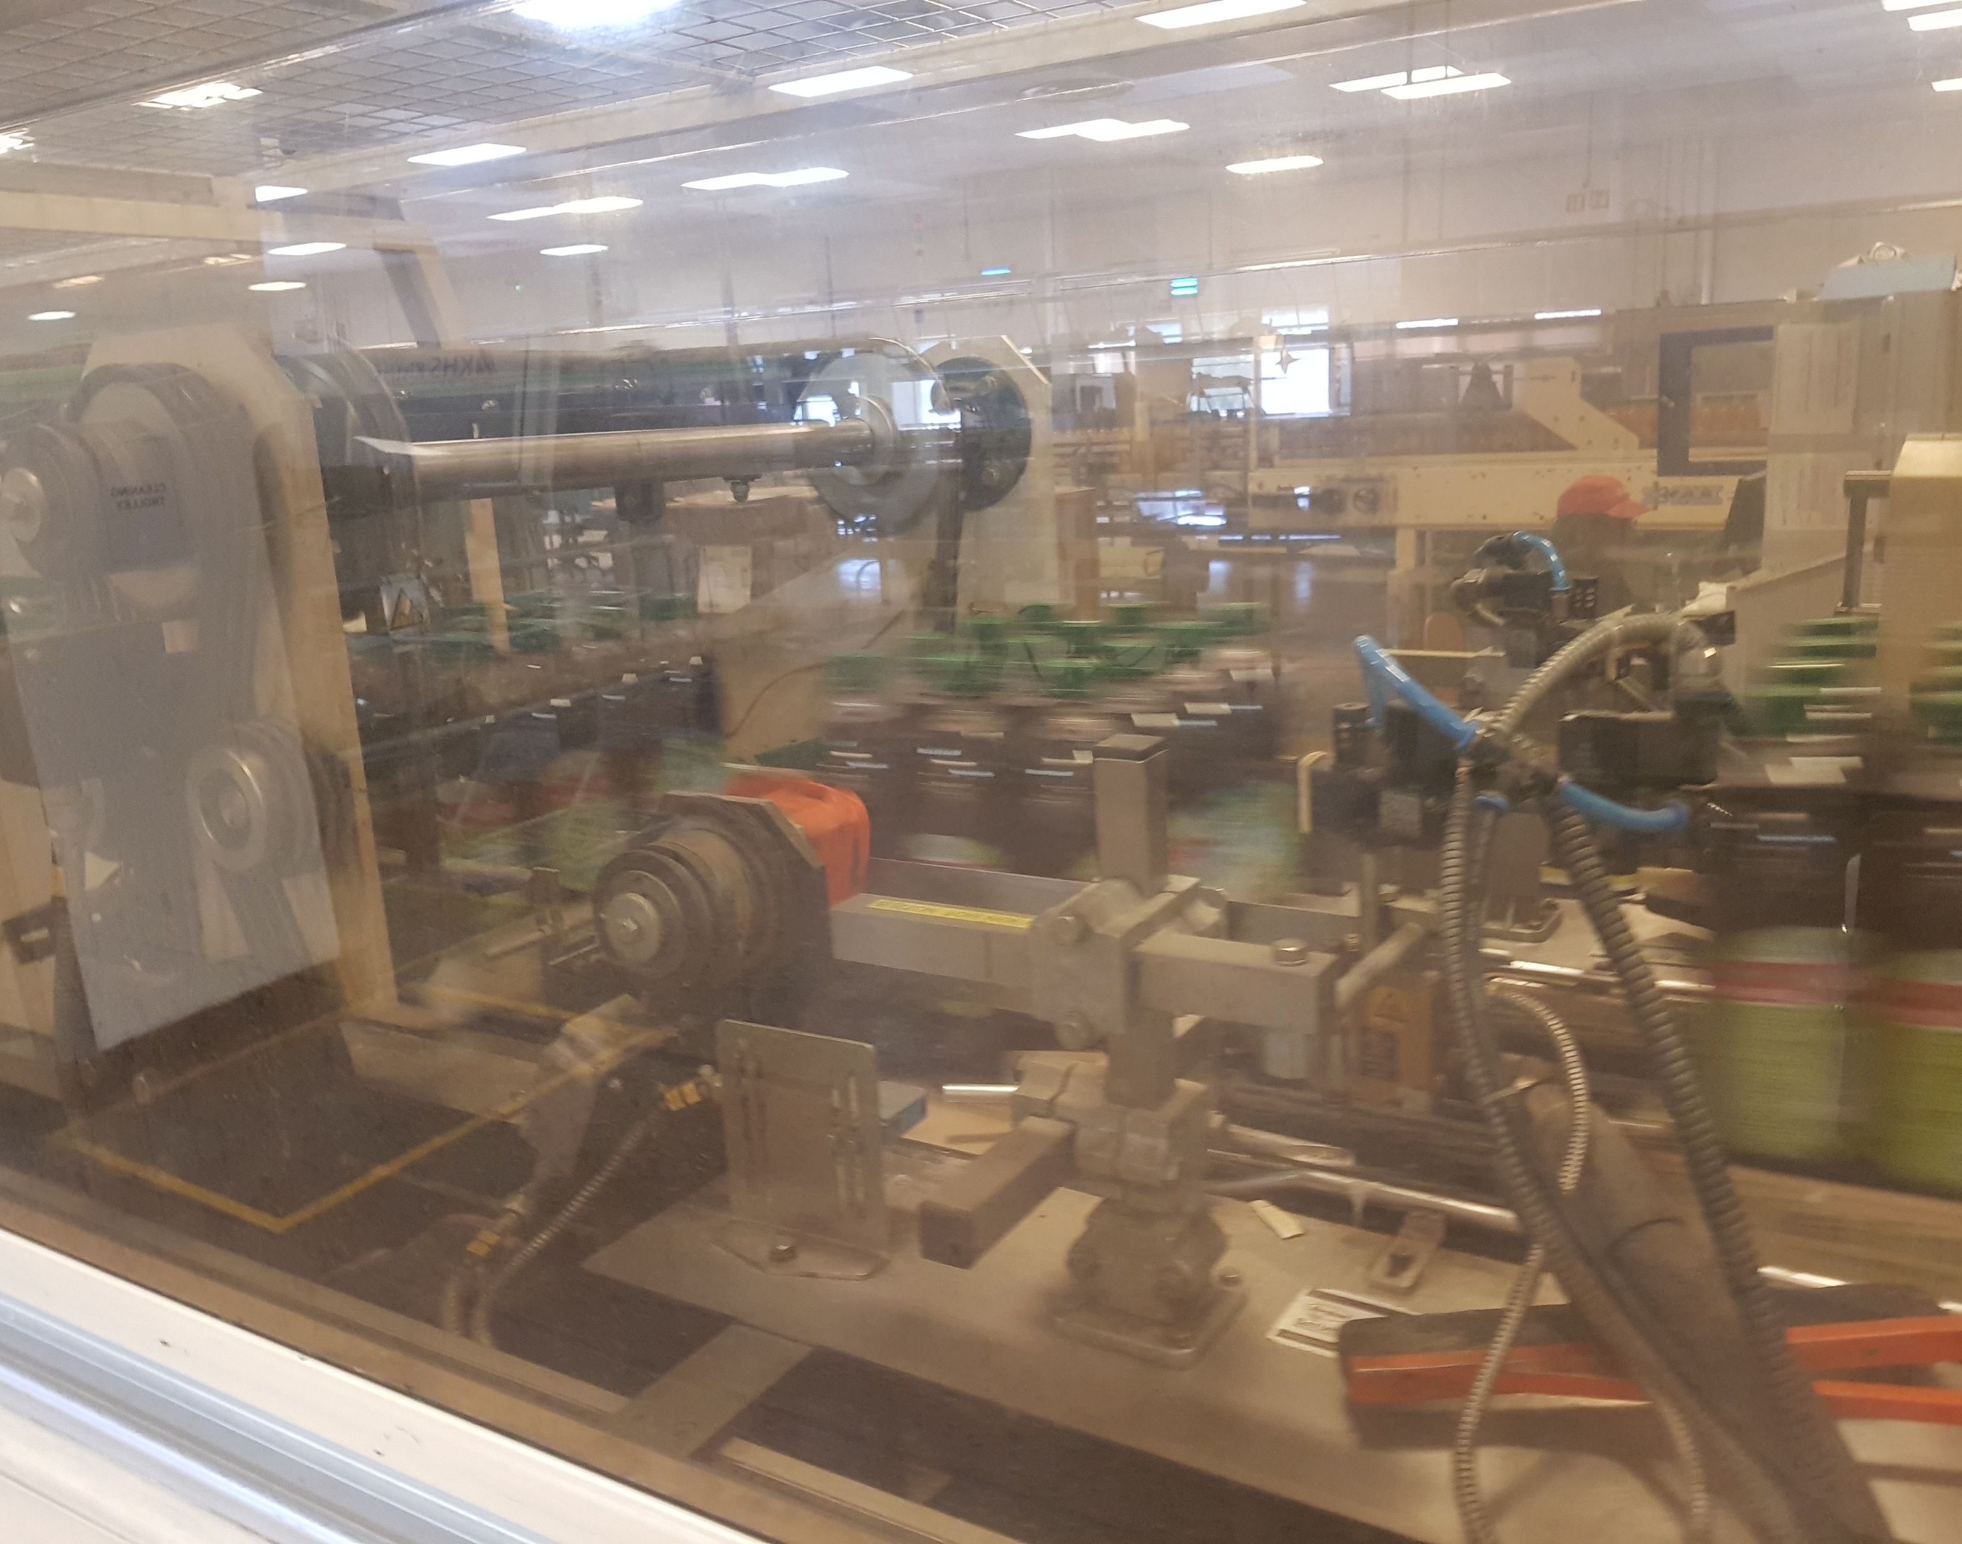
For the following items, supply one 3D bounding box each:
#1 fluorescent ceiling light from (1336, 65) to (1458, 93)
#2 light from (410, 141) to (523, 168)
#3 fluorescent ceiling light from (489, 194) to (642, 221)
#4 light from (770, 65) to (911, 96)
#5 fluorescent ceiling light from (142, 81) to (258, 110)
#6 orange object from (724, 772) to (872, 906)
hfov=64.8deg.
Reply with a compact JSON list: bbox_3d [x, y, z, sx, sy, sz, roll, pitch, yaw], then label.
[{"bbox_3d":[3.976,-6.678,14.815,1.180,0.080,0.570,5,16,31],"label":"fluorescent ceiling light"},{"bbox_3d":[-5.362,-6.478,16.135,1.220,0.080,0.570,5,16,31],"label":"light"},{"bbox_3d":[-5.633,-7.598,20.768,2.300,0.080,0.570,5,16,31],"label":"fluorescent ceiling light"},{"bbox_3d":[-1.223,-6.065,13.502,1.200,0.080,0.570,5,16,31],"label":"light"},{"bbox_3d":[-6.409,-5.573,12.680,1.120,0.080,0.570,5,16,31],"label":"fluorescent ceiling light"},{"bbox_3d":[-0.174,0.059,1.262,0.145,0.090,0.085,5,16,31],"label":"orange object"}]

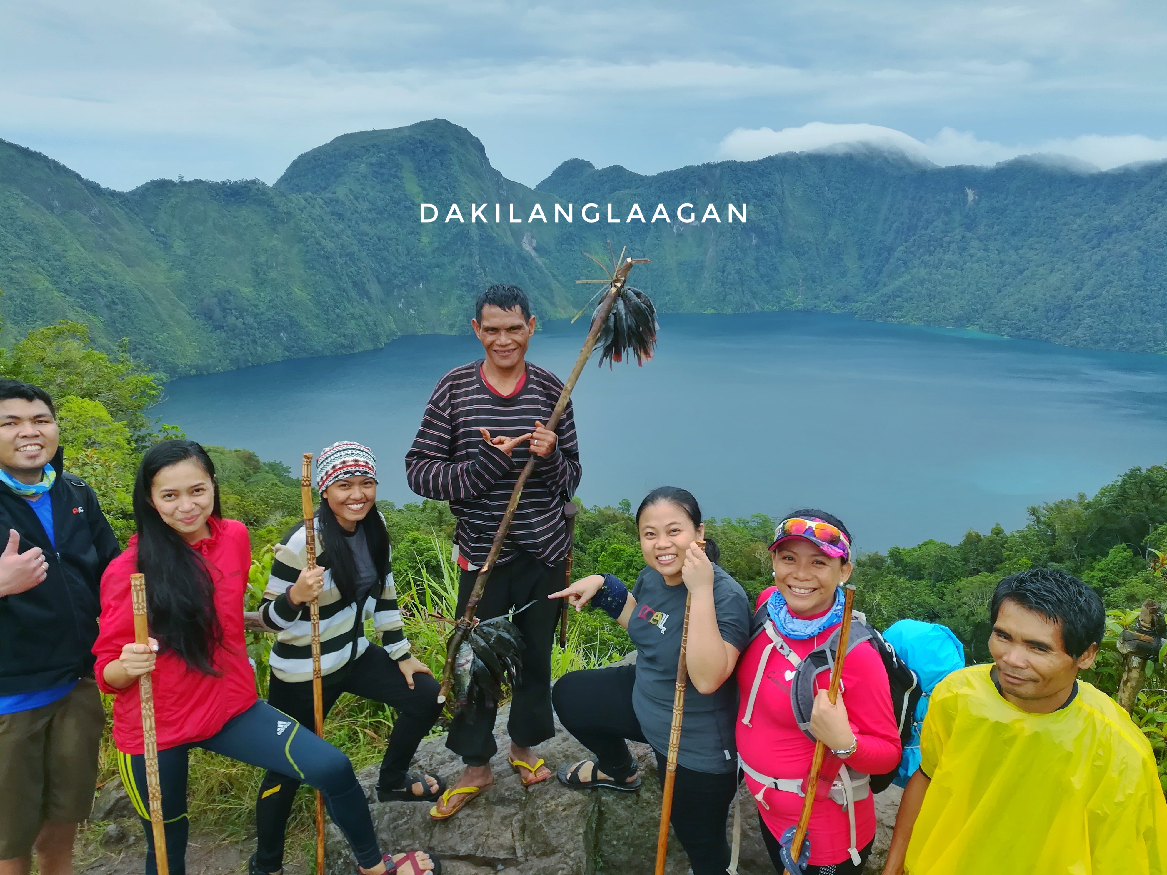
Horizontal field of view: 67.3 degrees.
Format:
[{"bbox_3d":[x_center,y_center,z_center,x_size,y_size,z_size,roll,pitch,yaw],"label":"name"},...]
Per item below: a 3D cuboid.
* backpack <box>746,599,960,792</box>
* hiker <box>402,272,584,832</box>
[{"bbox_3d":[0.644,0.600,2.098,0.460,0.530,0.370,-12,19,-40],"label":"backpack"},{"bbox_3d":[-0.250,0.361,2.584,0.520,1.630,0.420,-1,14,-4],"label":"hiker"}]

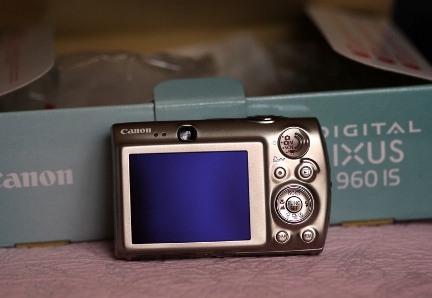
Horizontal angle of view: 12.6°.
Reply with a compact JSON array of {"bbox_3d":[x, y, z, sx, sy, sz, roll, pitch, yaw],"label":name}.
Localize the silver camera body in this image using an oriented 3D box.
[{"bbox_3d":[0.003,0.018,0.866,0.097,0.060,0.027,-2,-2,-2],"label":"silver camera body"}]

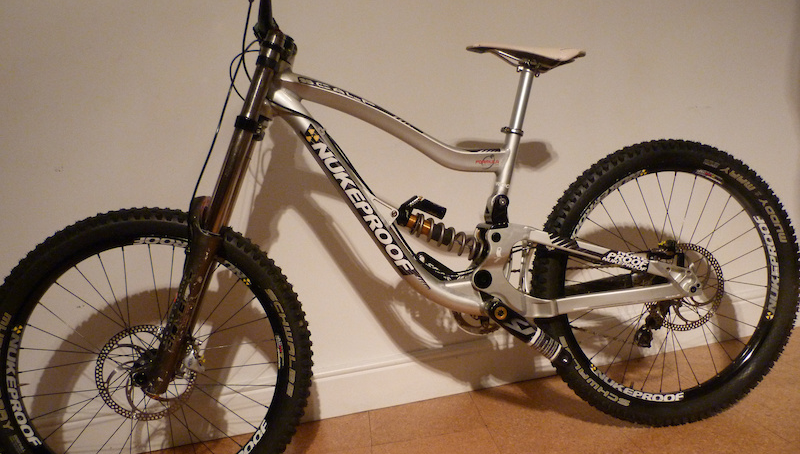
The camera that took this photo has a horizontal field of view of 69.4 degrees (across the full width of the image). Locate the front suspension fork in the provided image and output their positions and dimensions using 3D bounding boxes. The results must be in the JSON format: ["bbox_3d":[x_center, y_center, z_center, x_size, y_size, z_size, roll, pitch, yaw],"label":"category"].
[{"bbox_3d":[-0.396,-0.042,1.263,0.125,0.800,0.205,17,-1,-9],"label":"front suspension fork"}]

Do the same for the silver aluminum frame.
[{"bbox_3d":[0.183,-0.094,1.327,0.920,0.645,0.180,-8,2,-6],"label":"silver aluminum frame"}]

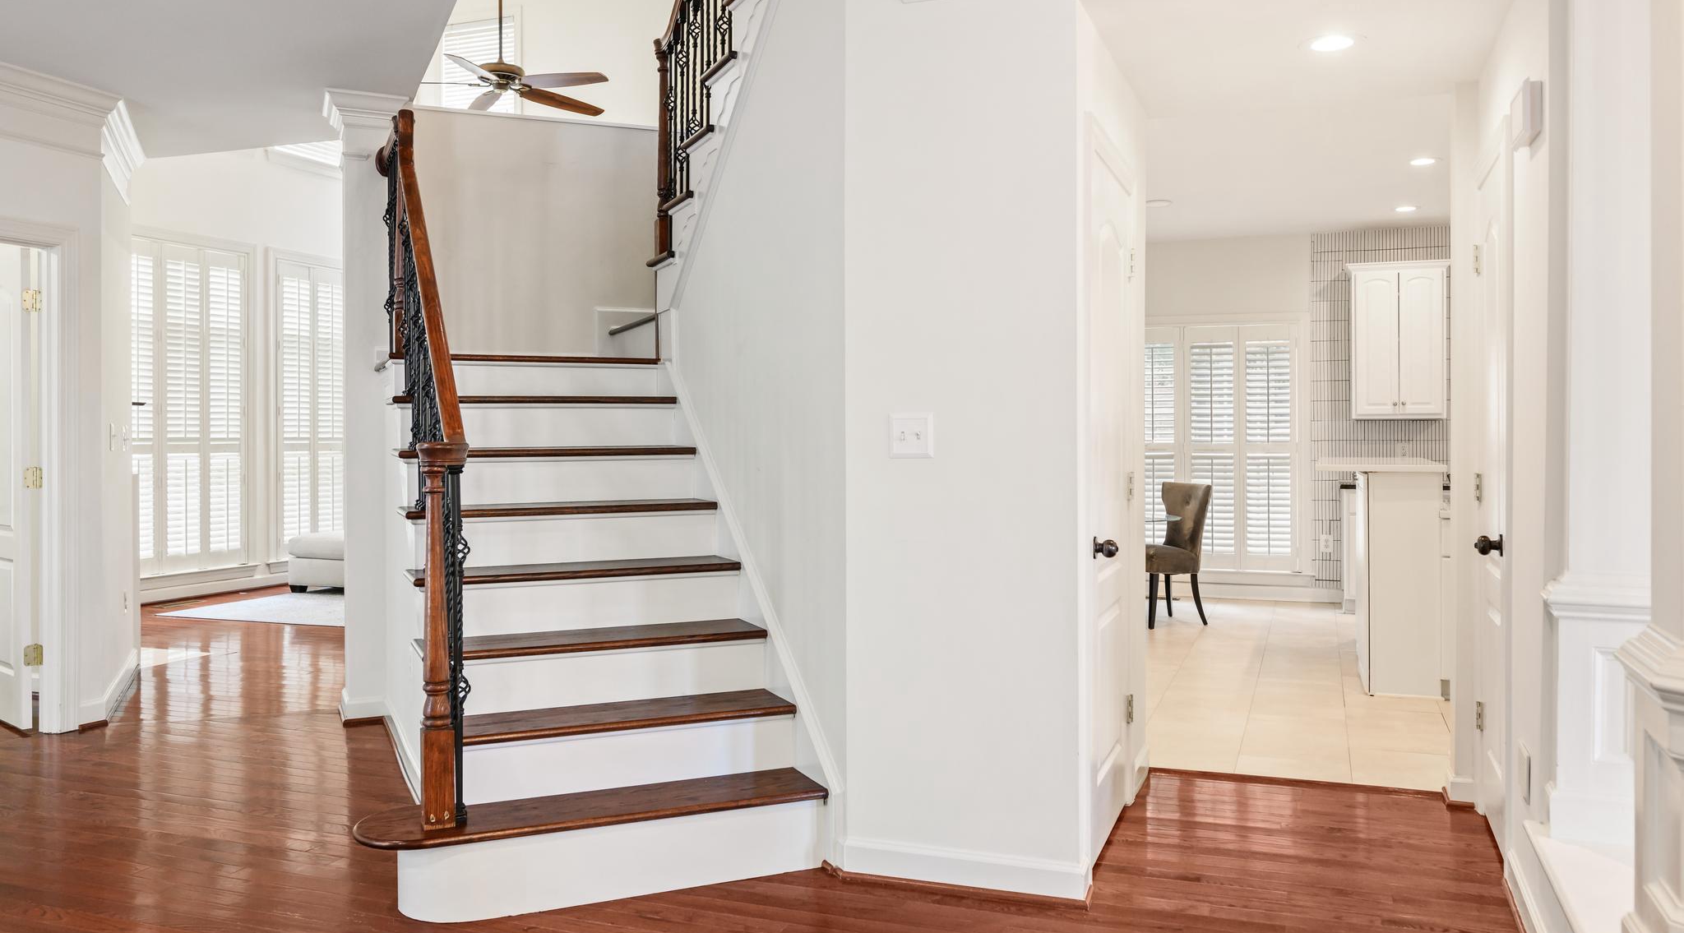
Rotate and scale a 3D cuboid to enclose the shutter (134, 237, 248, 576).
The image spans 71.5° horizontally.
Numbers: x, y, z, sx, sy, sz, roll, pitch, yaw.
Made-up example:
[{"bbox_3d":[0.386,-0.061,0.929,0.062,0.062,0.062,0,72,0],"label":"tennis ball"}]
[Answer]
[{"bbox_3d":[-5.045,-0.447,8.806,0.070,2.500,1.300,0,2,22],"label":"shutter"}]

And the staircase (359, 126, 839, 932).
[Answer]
[{"bbox_3d":[-1.023,-0.146,4.027,1.250,2.500,2.200,-1,2,-23],"label":"staircase"}]

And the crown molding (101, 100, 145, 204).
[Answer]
[{"bbox_3d":[-3.350,-1.444,5.490,0.120,0.250,1.140,-1,2,-24],"label":"crown molding"}]

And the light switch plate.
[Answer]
[{"bbox_3d":[0.184,-0.081,3.095,0.120,0.120,0.009,0,2,19],"label":"light switch plate"}]

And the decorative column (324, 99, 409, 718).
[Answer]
[{"bbox_3d":[-2.050,-0.241,5.065,0.340,2.650,0.420,-1,2,-23],"label":"decorative column"}]

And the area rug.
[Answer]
[{"bbox_3d":[-3.066,0.989,8.794,2.600,0.015,2.500,0,2,21],"label":"area rug"}]

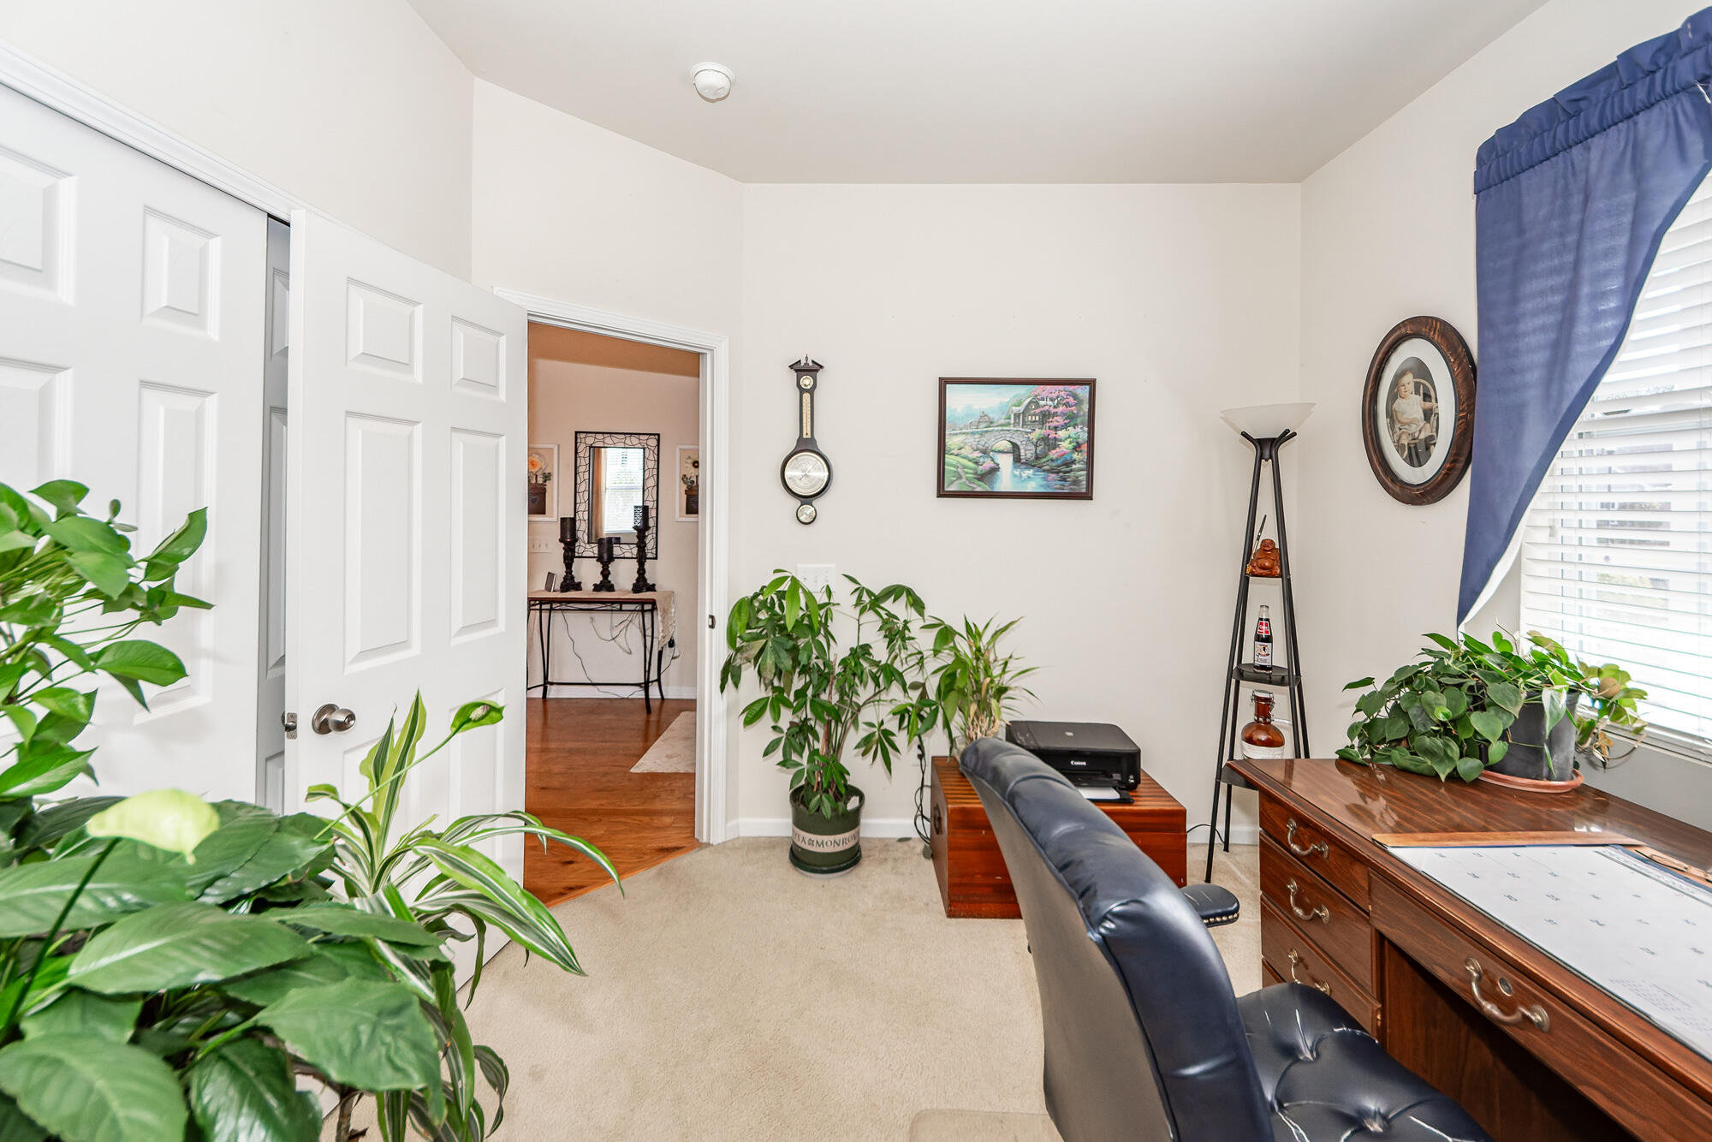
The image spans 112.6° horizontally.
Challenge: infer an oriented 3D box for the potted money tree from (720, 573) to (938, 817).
[{"bbox_3d":[-0.105,0.465,2.150,0.810,0.950,0.580,0,5,0],"label":"potted money tree"}]

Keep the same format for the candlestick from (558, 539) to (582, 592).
[{"bbox_3d":[-2.010,-0.038,4.030,0.155,0.365,0.150,0,3,0],"label":"candlestick"}]

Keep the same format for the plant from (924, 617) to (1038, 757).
[{"bbox_3d":[0.464,0.465,2.130,0.390,0.580,0.360,0,3,0],"label":"plant"}]

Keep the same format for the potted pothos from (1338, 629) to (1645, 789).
[{"bbox_3d":[1.520,0.335,1.390,0.530,0.355,0.370,0,3,0],"label":"potted pothos"}]

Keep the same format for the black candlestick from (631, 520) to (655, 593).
[{"bbox_3d":[-1.501,-0.113,4.030,0.150,0.555,0.150,0,5,0],"label":"black candlestick"}]

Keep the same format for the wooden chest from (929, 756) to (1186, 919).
[{"bbox_3d":[0.724,0.995,2.160,0.810,0.405,0.385,0,5,0],"label":"wooden chest"}]

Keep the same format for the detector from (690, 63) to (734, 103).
[{"bbox_3d":[-0.451,-1.541,1.810,0.142,0.045,0.142,0,3,0],"label":"detector"}]

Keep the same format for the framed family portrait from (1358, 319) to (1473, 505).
[{"bbox_3d":[1.842,-0.527,1.885,0.035,0.610,0.385,0,3,0],"label":"framed family portrait"}]

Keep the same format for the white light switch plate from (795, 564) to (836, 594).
[{"bbox_3d":[-0.166,0.034,2.400,0.162,0.116,0.009,0,5,0],"label":"white light switch plate"}]

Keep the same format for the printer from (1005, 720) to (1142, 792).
[{"bbox_3d":[0.830,0.709,2.246,0.450,0.152,0.300,1,5,5],"label":"printer"}]

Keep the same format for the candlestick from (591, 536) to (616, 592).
[{"bbox_3d":[-1.798,-0.046,4.070,0.145,0.395,0.145,0,5,0],"label":"candlestick"}]

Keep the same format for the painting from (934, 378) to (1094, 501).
[{"bbox_3d":[0.668,-0.550,2.375,0.648,0.497,0.027,0,3,0],"label":"painting"}]

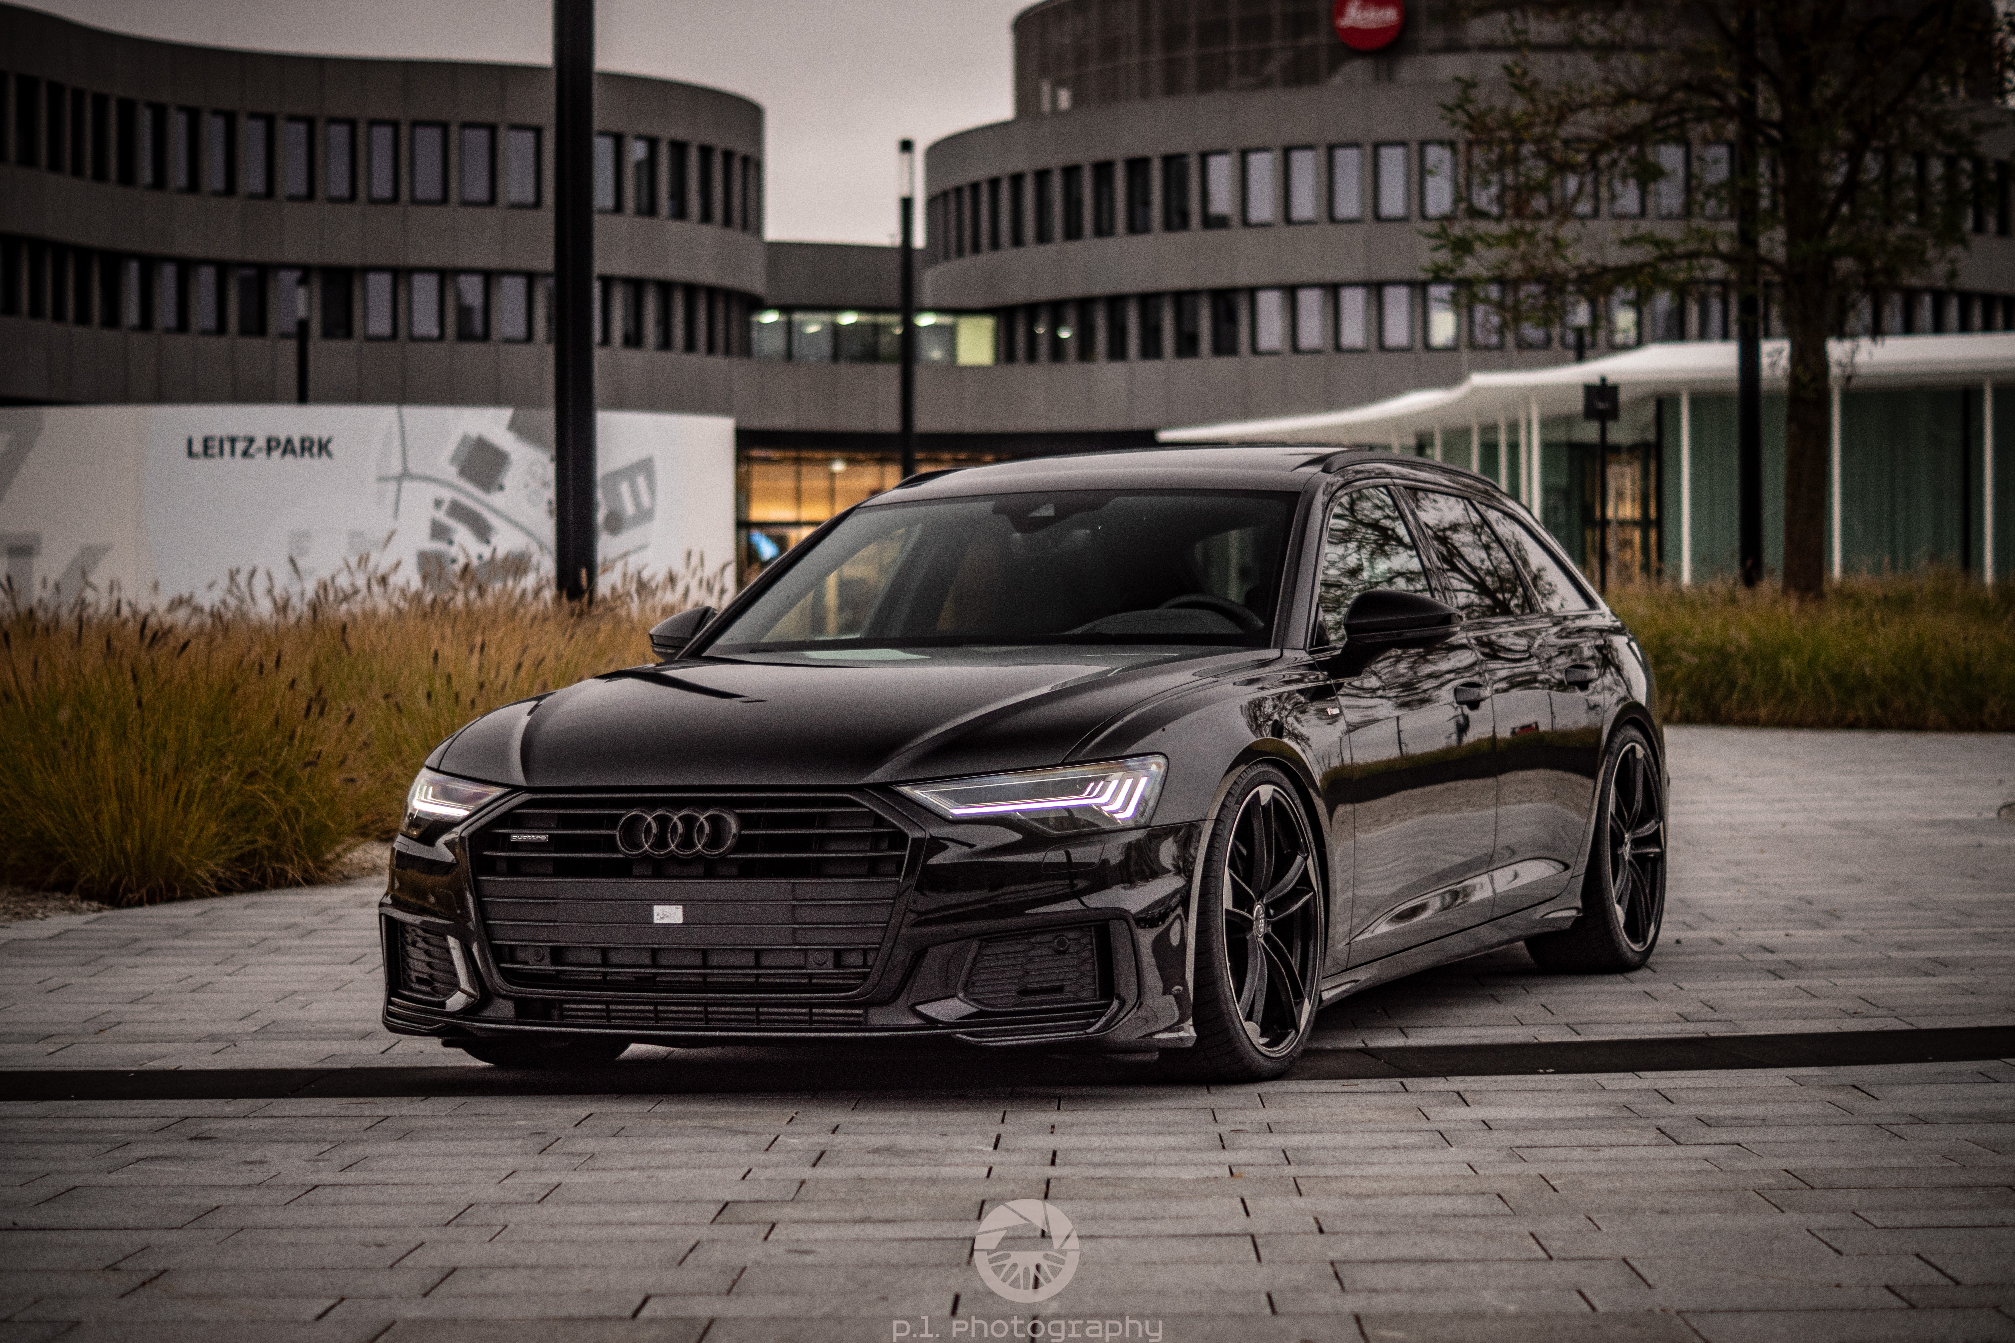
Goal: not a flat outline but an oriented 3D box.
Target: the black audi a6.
[{"bbox_3d":[0.335,0.130,10.530,2.000,1.420,4.940,0,1,23],"label":"black audi a6"}]

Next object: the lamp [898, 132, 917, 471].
[{"bbox_3d":[-1.430,-3.650,60.000,0.220,7.800,0.220,0,1,0],"label":"lamp"}]

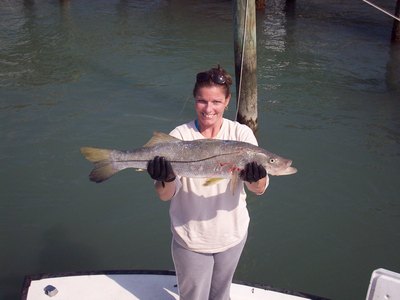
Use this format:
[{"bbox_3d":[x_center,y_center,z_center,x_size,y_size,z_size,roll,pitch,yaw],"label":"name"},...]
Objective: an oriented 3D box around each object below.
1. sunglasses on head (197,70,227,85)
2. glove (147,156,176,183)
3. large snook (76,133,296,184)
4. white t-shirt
[{"bbox_3d":[0.059,-0.296,2.609,0.140,0.050,0.130,5,2,11],"label":"sunglasses on head"},{"bbox_3d":[-0.142,0.072,2.300,0.105,0.090,0.100,0,22,0],"label":"glove"},{"bbox_3d":[-0.042,0.034,2.360,0.810,0.180,0.110,2,17,0],"label":"large snook"},{"bbox_3d":[0.057,0.151,2.740,0.420,0.600,0.300,1,22,3],"label":"white t-shirt"}]

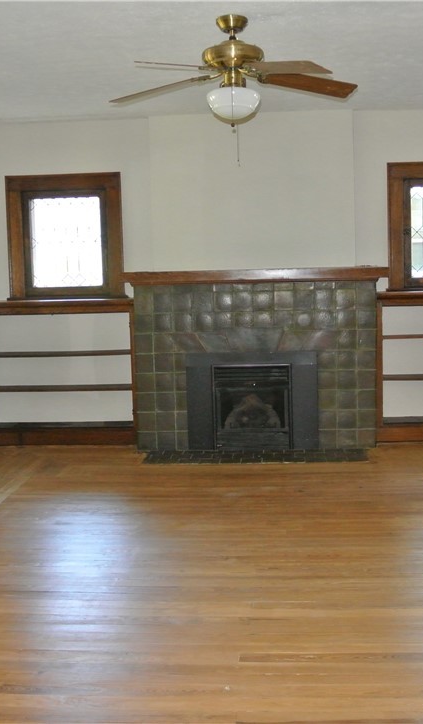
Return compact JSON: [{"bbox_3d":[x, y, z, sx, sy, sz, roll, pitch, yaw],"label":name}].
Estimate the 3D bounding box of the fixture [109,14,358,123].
[{"bbox_3d":[0.109,-1.407,3.916,1.280,0.503,1.280,-1,7,5],"label":"fixture"}]

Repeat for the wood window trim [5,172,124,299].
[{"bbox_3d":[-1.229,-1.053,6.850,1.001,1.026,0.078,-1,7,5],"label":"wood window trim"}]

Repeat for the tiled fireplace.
[{"bbox_3d":[0.364,-0.031,6.472,1.984,1.404,0.564,-1,7,5],"label":"tiled fireplace"}]

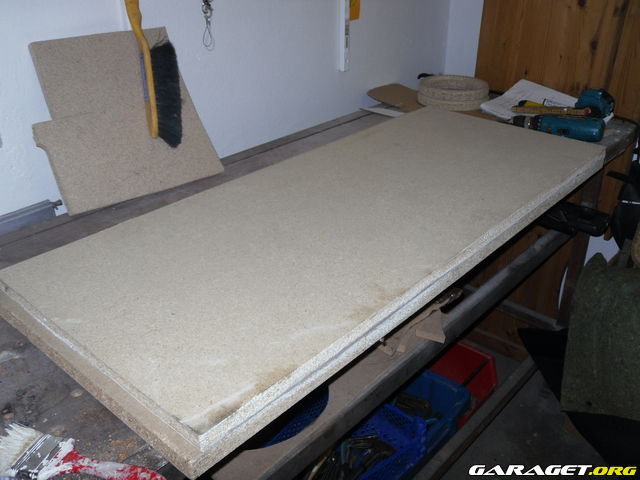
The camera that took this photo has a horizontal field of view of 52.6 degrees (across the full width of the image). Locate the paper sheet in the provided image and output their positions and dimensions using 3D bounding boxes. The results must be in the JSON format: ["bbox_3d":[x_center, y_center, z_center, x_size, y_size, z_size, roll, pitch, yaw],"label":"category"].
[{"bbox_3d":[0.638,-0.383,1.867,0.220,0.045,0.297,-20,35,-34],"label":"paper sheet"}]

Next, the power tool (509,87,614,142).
[{"bbox_3d":[0.663,-0.351,1.772,0.230,0.083,0.245,12,30,20],"label":"power tool"}]

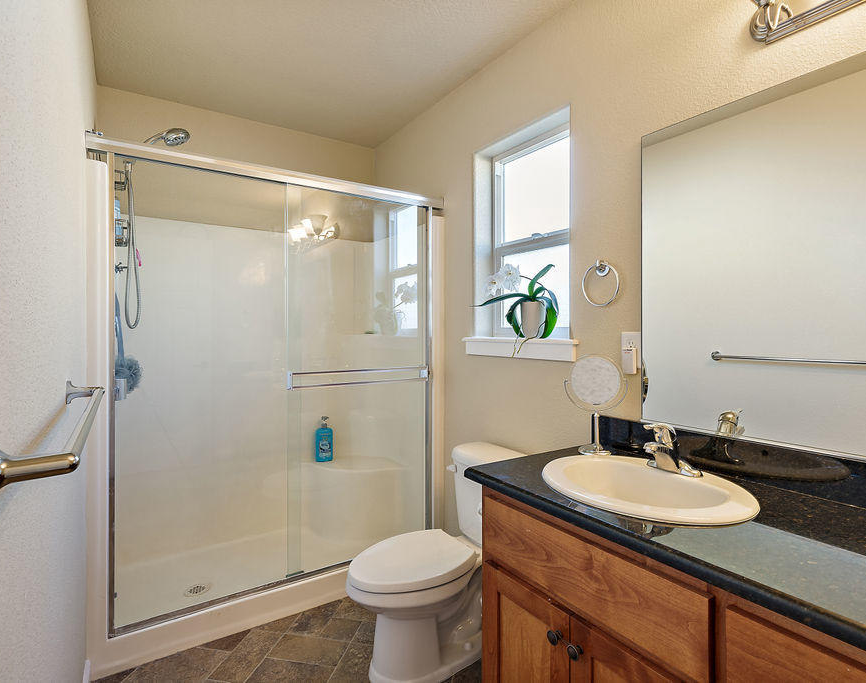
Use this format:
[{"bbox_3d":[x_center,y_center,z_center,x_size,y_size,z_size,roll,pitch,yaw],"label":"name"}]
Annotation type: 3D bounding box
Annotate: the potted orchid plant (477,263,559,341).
[{"bbox_3d":[0.377,-0.170,1.956,0.200,0.315,0.400,0,1,-34],"label":"potted orchid plant"}]

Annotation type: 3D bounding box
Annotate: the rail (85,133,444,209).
[{"bbox_3d":[-0.580,-0.712,2.002,1.510,0.058,0.055,0,1,-34],"label":"rail"}]

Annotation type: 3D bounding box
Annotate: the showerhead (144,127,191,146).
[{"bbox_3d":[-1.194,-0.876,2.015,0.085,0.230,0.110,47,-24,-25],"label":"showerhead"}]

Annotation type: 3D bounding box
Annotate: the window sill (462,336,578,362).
[{"bbox_3d":[0.389,0.028,1.988,0.150,0.083,0.670,0,1,-34],"label":"window sill"}]

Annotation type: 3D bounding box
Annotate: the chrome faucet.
[{"bbox_3d":[0.628,0.293,1.247,0.185,0.142,0.150,0,1,-34],"label":"chrome faucet"}]

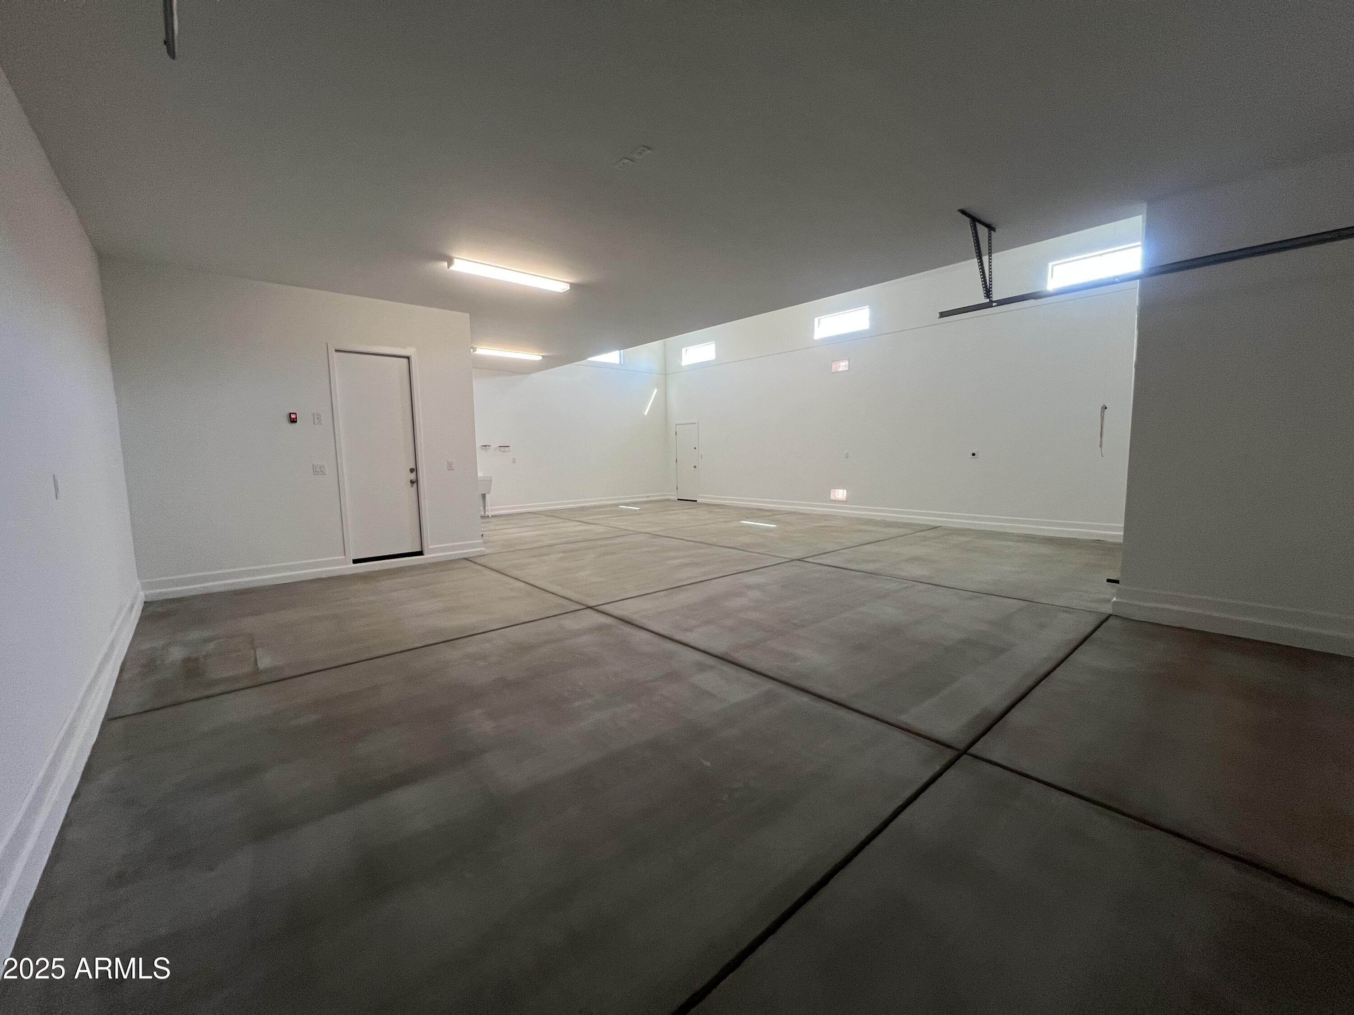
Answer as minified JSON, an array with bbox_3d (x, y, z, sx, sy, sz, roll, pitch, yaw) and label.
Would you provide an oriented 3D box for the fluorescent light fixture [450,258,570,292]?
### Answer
[{"bbox_3d":[-1.670,-2.373,5.231,1.220,0.070,0.170,-6,8,-42],"label":"fluorescent light fixture"}]

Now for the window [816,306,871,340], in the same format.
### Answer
[{"bbox_3d":[3.350,-3.726,10.312,0.100,0.434,1.203,-6,8,-42],"label":"window"}]

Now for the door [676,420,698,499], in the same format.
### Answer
[{"bbox_3d":[0.309,-1.244,13.918,0.060,2.131,0.841,-6,8,-42],"label":"door"}]

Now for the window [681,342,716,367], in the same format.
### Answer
[{"bbox_3d":[0.598,-4.006,13.302,0.100,0.435,1.196,-6,8,-42],"label":"window"}]

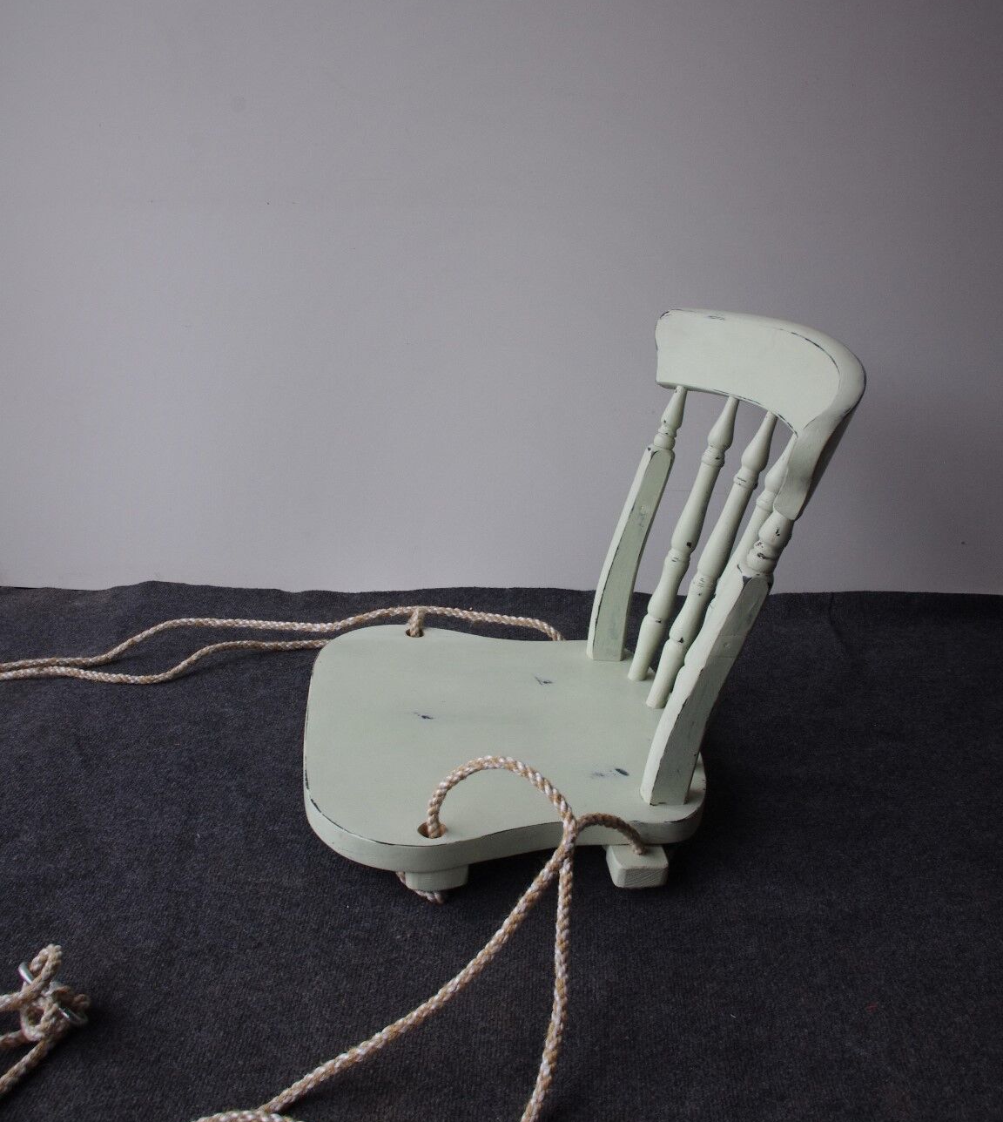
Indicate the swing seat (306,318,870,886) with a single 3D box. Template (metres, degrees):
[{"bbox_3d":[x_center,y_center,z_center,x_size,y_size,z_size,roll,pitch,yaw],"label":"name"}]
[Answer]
[{"bbox_3d":[0.061,0.000,1.090,0.503,0.456,0.411,0,24,-7],"label":"swing seat"}]

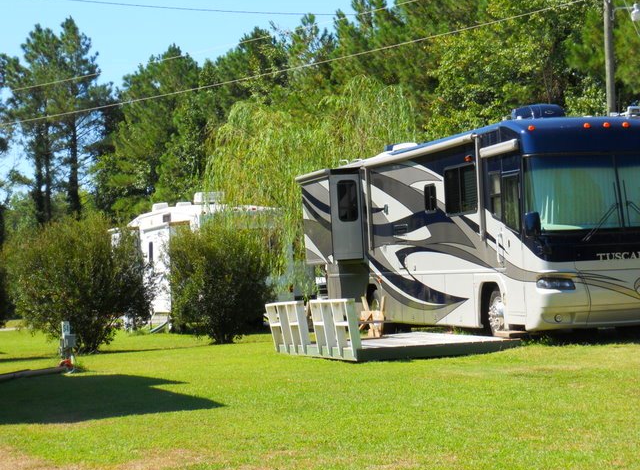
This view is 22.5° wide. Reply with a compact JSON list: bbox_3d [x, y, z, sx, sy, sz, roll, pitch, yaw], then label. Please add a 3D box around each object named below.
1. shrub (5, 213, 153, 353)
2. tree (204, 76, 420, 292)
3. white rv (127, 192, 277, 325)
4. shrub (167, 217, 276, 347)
[{"bbox_3d":[-4.102,0.822,27.528,2.462,2.376,2.400,-2,-1,0],"label":"shrub"},{"bbox_3d":[-0.281,-0.864,41.043,5.400,6.250,5.400,-2,-1,0],"label":"tree"},{"bbox_3d":[-3.520,0.894,46.132,2.930,3.400,10.500,-2,-1,-16],"label":"white rv"},{"bbox_3d":[-1.798,0.803,29.027,1.875,2.308,1.900,-2,-1,0],"label":"shrub"}]

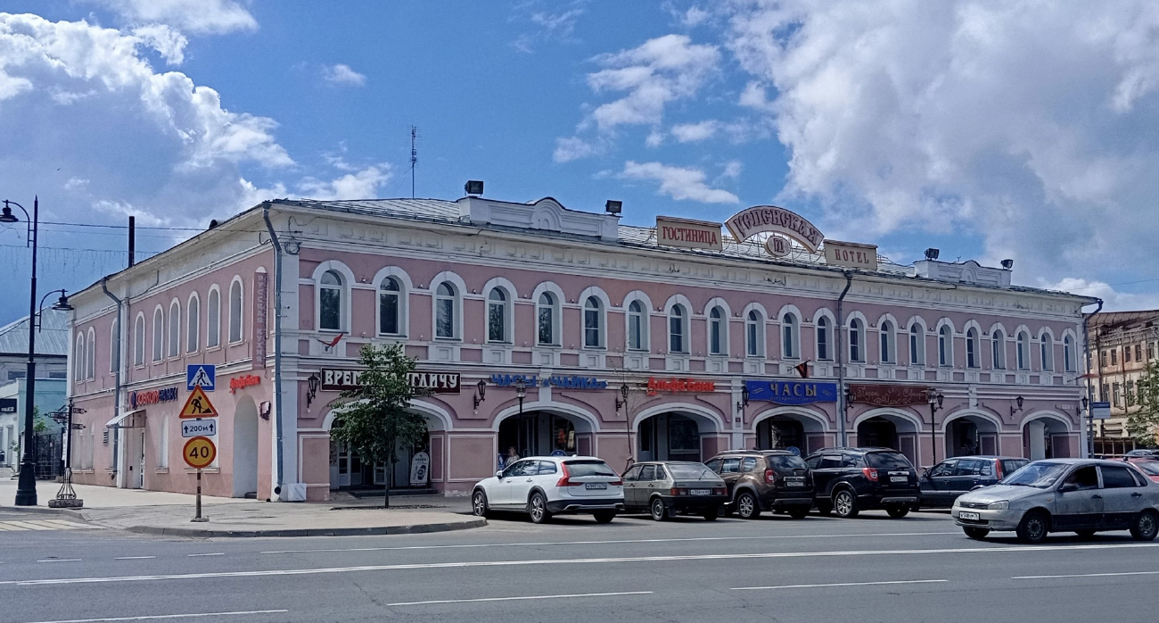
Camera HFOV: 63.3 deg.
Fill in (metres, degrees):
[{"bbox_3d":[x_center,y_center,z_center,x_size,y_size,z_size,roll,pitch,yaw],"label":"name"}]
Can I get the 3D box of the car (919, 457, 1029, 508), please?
[{"bbox_3d":[11.198,5.002,27.304,1.720,1.530,4.050,3,-9,-24],"label":"car"}]

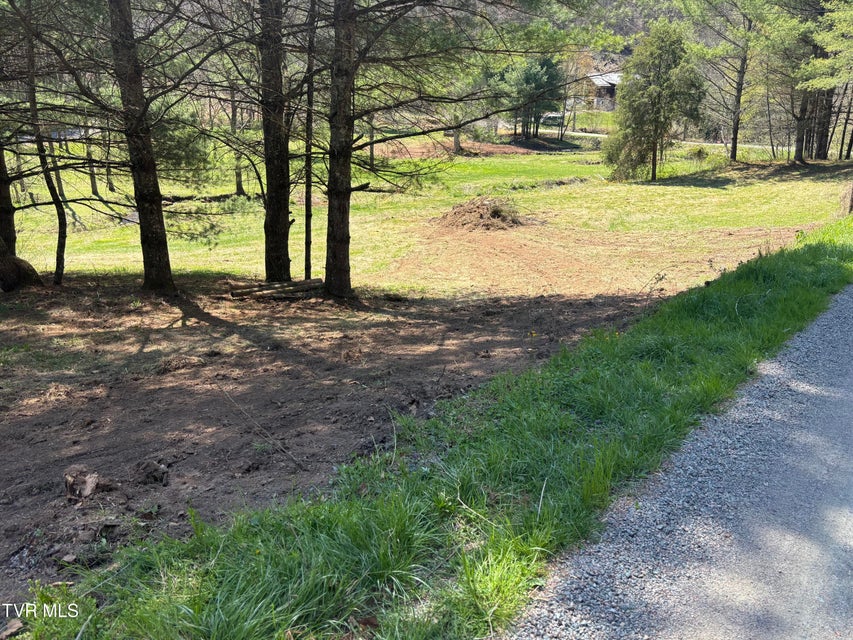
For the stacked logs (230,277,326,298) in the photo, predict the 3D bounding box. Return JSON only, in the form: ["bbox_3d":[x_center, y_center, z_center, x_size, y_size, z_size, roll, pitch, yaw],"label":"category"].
[{"bbox_3d":[-2.247,-0.472,9.600,1.330,0.190,0.400,-6,16,-21],"label":"stacked logs"}]

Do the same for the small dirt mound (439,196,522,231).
[{"bbox_3d":[1.534,-3.053,18.200,2.300,0.800,2.000,0,15,0],"label":"small dirt mound"}]

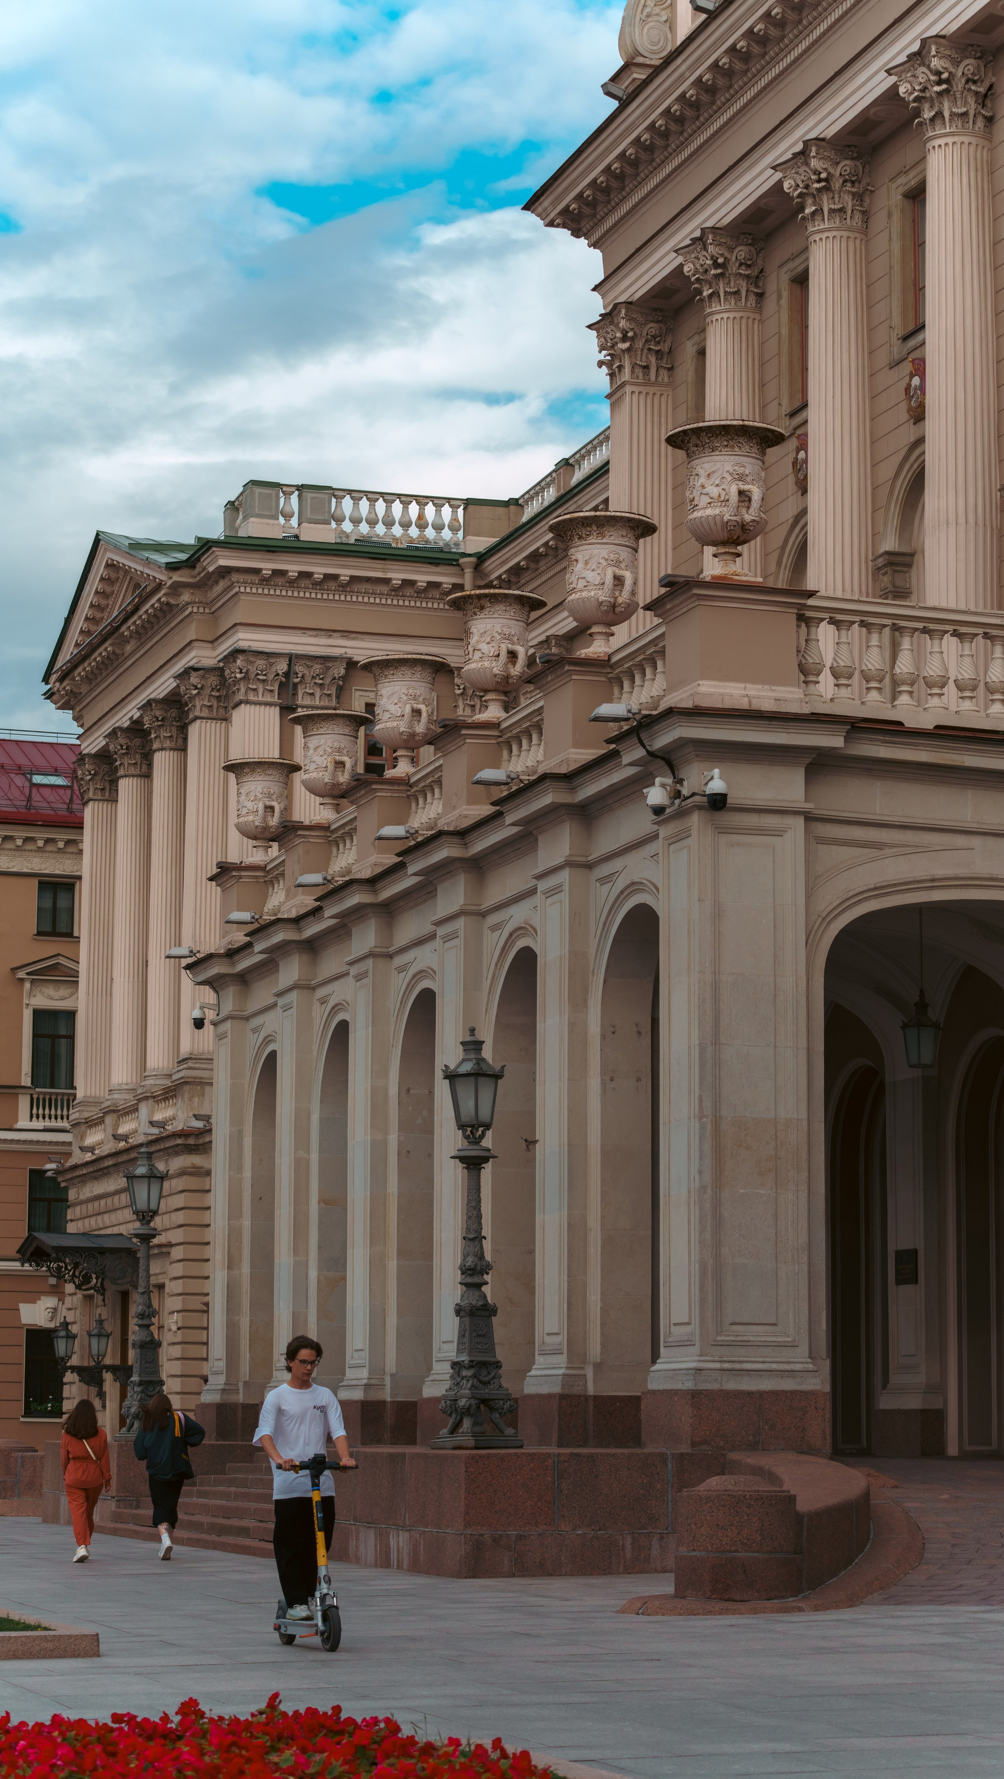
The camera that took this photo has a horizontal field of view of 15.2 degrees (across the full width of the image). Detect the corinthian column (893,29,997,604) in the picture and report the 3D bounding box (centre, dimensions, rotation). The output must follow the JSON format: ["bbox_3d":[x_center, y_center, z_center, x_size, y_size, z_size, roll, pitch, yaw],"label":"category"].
[{"bbox_3d":[5.372,-5.745,45.783,1.050,9.200,1.080,3,-9,-17],"label":"corinthian column"}]

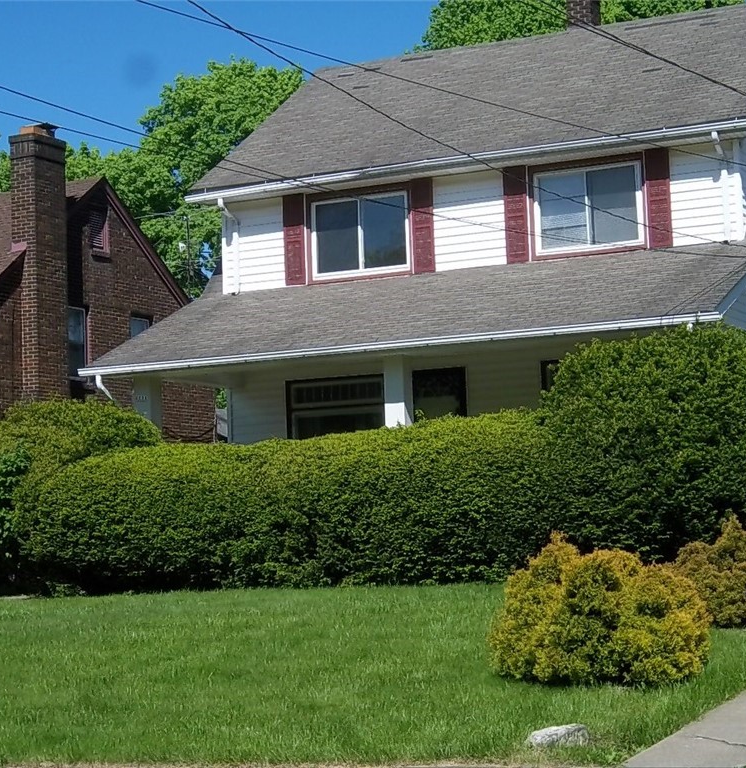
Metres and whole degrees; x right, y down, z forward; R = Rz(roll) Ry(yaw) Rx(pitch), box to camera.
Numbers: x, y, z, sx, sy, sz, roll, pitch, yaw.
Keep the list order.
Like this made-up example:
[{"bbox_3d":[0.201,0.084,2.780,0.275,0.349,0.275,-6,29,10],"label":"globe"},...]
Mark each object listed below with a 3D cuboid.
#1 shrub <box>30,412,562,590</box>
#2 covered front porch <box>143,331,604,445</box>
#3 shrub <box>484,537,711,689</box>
[{"bbox_3d":[-0.973,1.567,26.864,7.500,2.100,2.000,-5,-6,26],"label":"shrub"},{"bbox_3d":[0.878,0.858,29.466,8.600,2.850,3.100,-5,-6,26],"label":"covered front porch"},{"bbox_3d":[2.156,2.114,20.002,2.050,1.370,1.950,-2,-5,0],"label":"shrub"}]

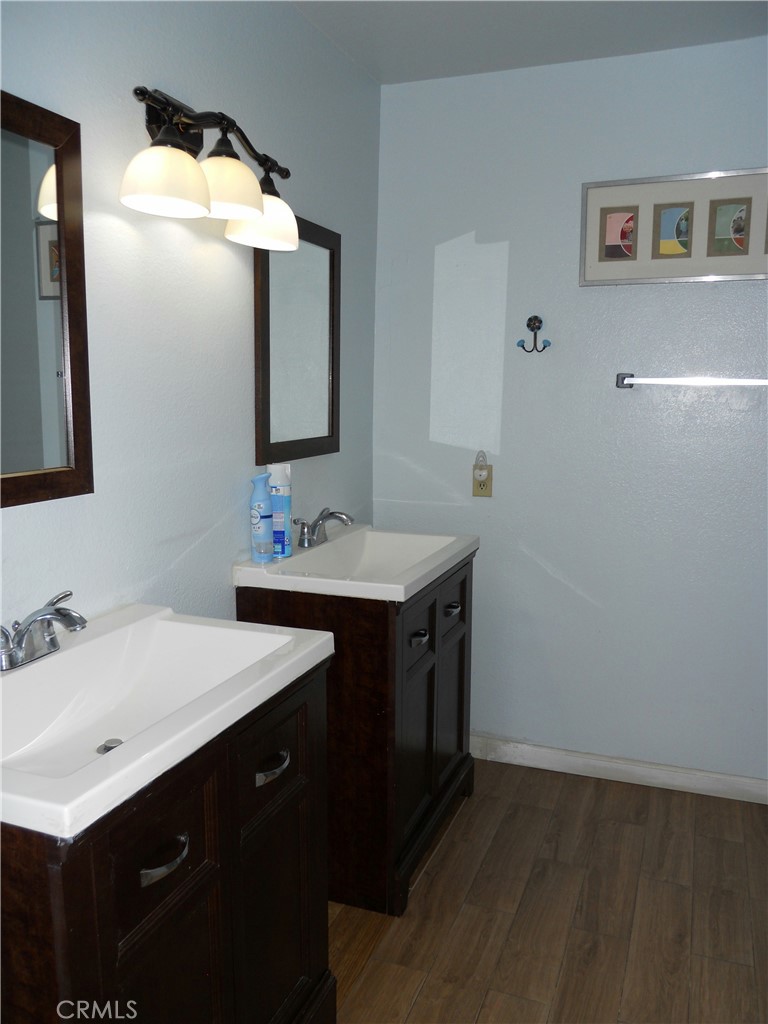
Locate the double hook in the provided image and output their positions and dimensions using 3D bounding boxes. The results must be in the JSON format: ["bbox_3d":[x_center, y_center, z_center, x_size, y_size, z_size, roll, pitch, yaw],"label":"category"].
[{"bbox_3d":[0.516,-0.608,2.827,0.112,0.125,0.050,4,9,21],"label":"double hook"}]

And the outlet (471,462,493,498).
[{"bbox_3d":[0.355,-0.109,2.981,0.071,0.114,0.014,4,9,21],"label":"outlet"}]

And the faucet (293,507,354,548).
[{"bbox_3d":[-0.169,0.049,2.516,0.172,0.107,0.240,4,9,21],"label":"faucet"}]

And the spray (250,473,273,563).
[{"bbox_3d":[-0.333,0.017,2.277,0.060,0.238,0.058,0,8,0],"label":"spray"}]

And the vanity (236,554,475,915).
[{"bbox_3d":[-0.043,0.588,2.540,0.482,0.857,0.720,4,9,21],"label":"vanity"}]

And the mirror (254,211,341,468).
[{"bbox_3d":[-0.246,-0.510,2.470,0.022,0.699,0.534,4,9,21],"label":"mirror"}]

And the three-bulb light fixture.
[{"bbox_3d":[-0.376,-0.755,1.809,0.220,0.283,0.610,4,9,21],"label":"three-bulb light fixture"}]

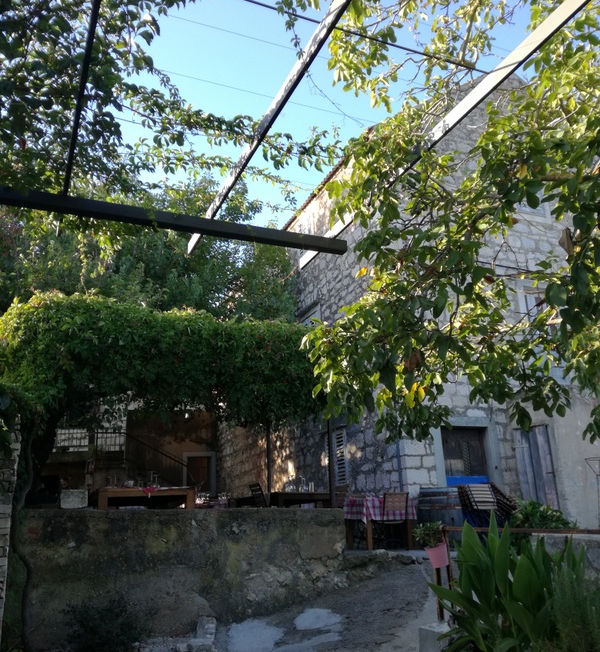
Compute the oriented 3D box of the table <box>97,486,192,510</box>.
[{"bbox_3d":[-1.631,2.158,6.703,0.980,0.750,0.820,1,-19,-11],"label":"table"}]

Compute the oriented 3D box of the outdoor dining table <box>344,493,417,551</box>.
[{"bbox_3d":[1.297,3.132,9.851,0.820,0.750,0.800,4,-20,-18],"label":"outdoor dining table"}]

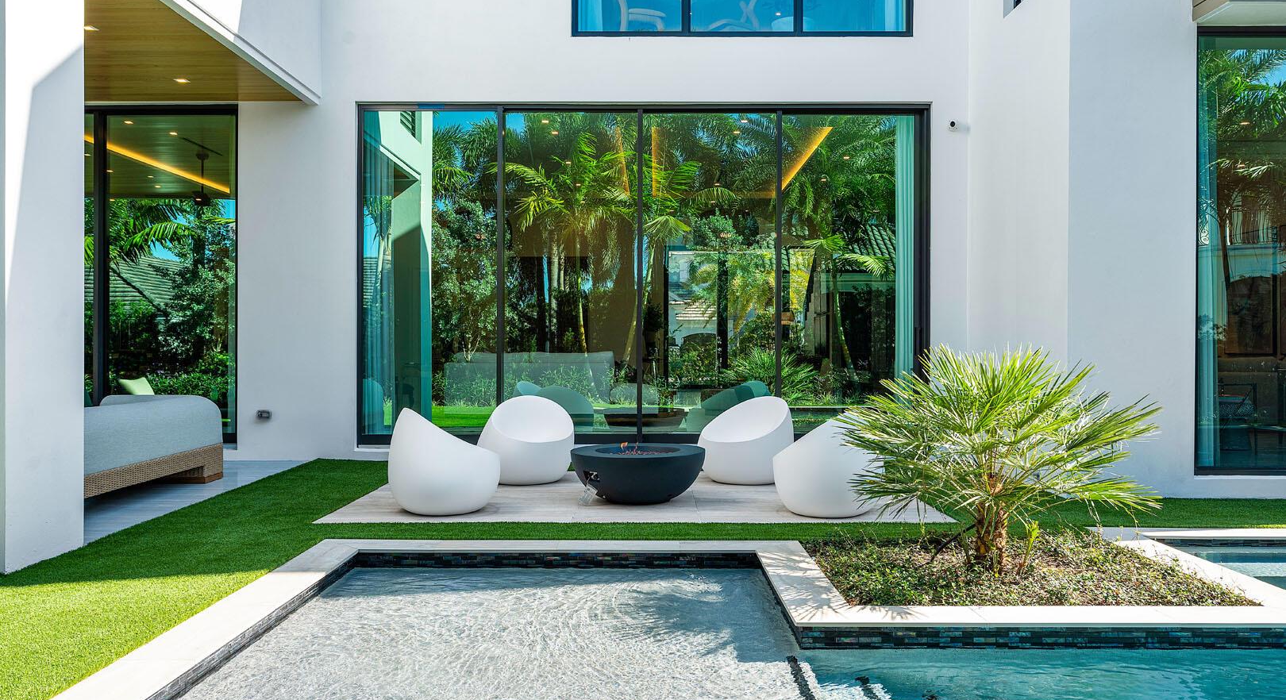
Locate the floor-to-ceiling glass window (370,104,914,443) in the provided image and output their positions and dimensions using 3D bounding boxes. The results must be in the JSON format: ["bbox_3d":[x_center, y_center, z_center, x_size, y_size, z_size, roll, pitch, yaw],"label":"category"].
[{"bbox_3d":[-0.011,-0.805,10.300,6.070,3.630,0.140,0,0,1],"label":"floor-to-ceiling glass window"}]

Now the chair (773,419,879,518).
[{"bbox_3d":[1.353,0.782,7.026,0.820,0.790,0.830,0,0,30],"label":"chair"}]

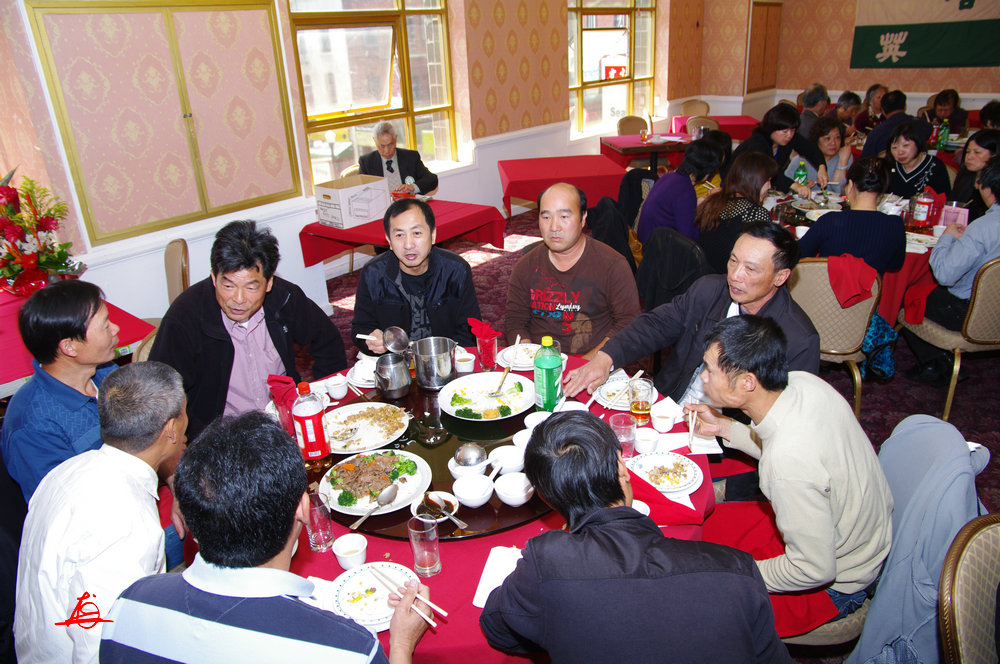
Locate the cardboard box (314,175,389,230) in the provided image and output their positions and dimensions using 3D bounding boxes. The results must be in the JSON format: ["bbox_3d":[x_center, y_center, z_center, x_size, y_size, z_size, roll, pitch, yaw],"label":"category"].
[{"bbox_3d":[-1.064,-0.948,4.846,0.318,0.275,0.410,19,32,40],"label":"cardboard box"}]

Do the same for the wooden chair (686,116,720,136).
[{"bbox_3d":[2.652,-2.385,8.777,0.440,0.930,0.550,5,25,18],"label":"wooden chair"}]

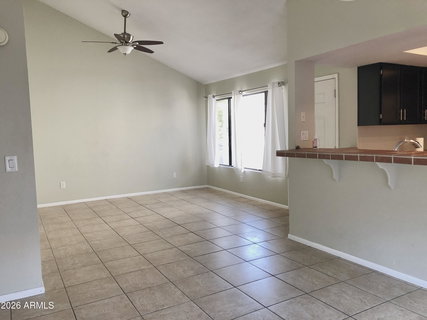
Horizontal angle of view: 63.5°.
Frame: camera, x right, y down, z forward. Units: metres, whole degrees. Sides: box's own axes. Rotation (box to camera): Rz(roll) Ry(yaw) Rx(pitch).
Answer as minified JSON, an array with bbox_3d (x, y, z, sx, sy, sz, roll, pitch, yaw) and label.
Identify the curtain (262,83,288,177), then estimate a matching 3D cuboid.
[{"bbox_3d":[1.032,-0.498,5.925,0.110,1.600,0.610,-4,6,-30],"label":"curtain"}]

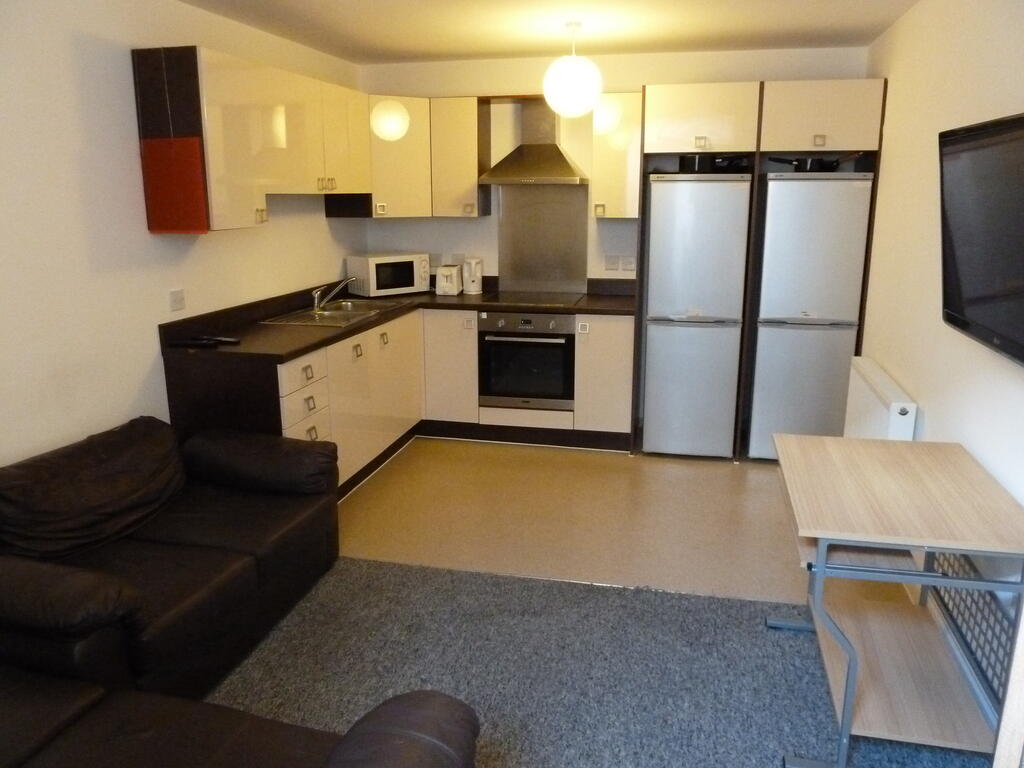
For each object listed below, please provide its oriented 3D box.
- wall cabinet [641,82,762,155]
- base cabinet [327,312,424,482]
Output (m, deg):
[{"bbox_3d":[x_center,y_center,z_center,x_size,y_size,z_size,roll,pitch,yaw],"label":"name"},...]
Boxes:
[{"bbox_3d":[1.075,-1.482,4.200,0.600,0.355,0.600,3,14,14],"label":"wall cabinet"},{"bbox_3d":[-0.998,0.010,4.145,0.600,0.710,1.223,3,14,14],"label":"base cabinet"}]

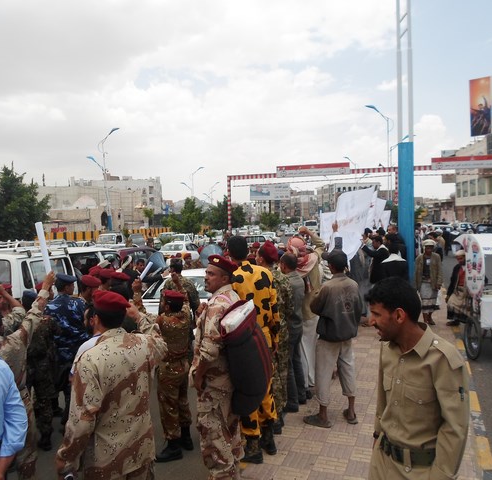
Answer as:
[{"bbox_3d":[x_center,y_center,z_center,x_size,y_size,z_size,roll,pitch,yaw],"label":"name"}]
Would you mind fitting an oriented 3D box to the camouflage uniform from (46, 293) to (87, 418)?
[{"bbox_3d":[-1.931,1.249,5.000,0.520,1.340,0.400,-1,1,23],"label":"camouflage uniform"}]

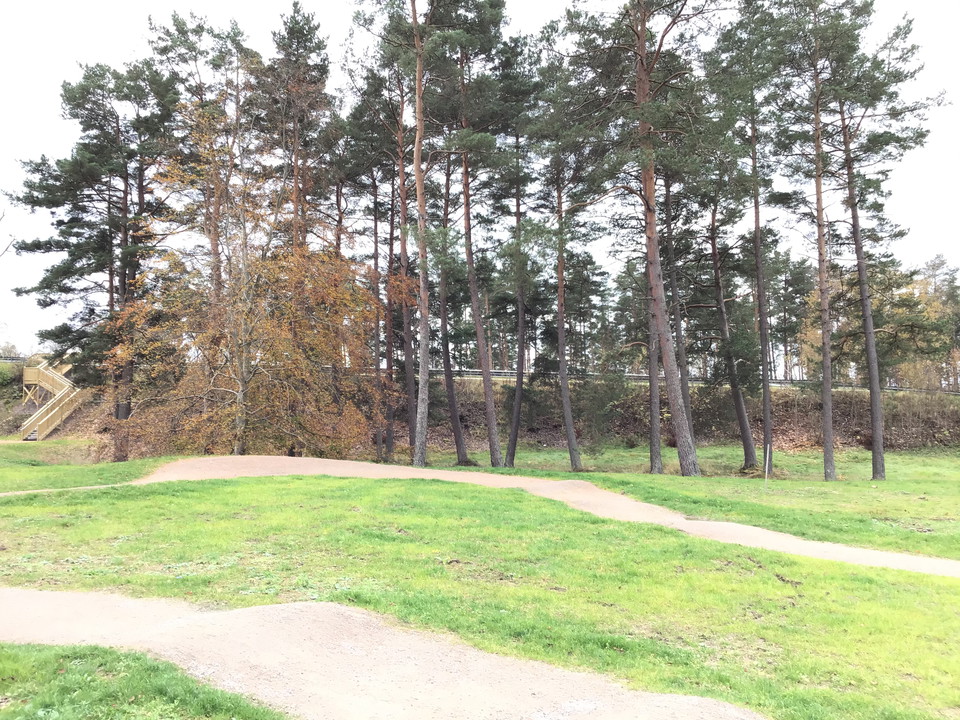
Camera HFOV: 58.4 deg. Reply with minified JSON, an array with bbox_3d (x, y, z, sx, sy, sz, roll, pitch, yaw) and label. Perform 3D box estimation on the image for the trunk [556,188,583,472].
[{"bbox_3d":[2.621,-0.936,25.486,0.352,8.442,0.334,-3,-4,0],"label":"trunk"}]

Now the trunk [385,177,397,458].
[{"bbox_3d":[-3.190,-1.572,31.354,0.325,10.416,0.308,0,-4,0],"label":"trunk"}]

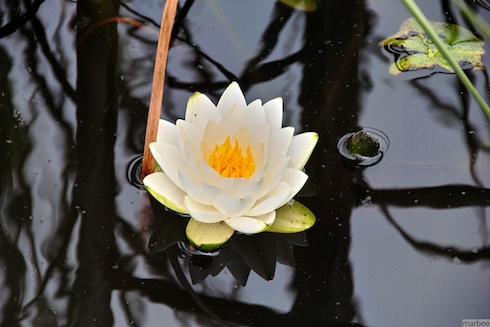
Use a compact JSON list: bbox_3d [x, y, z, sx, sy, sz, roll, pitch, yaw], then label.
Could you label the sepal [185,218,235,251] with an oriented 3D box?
[{"bbox_3d":[-0.020,0.039,2.803,0.033,0.013,0.046,10,44,10],"label":"sepal"}]

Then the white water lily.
[{"bbox_3d":[-0.009,-0.002,2.820,0.120,0.048,0.115,0,43,0],"label":"white water lily"}]

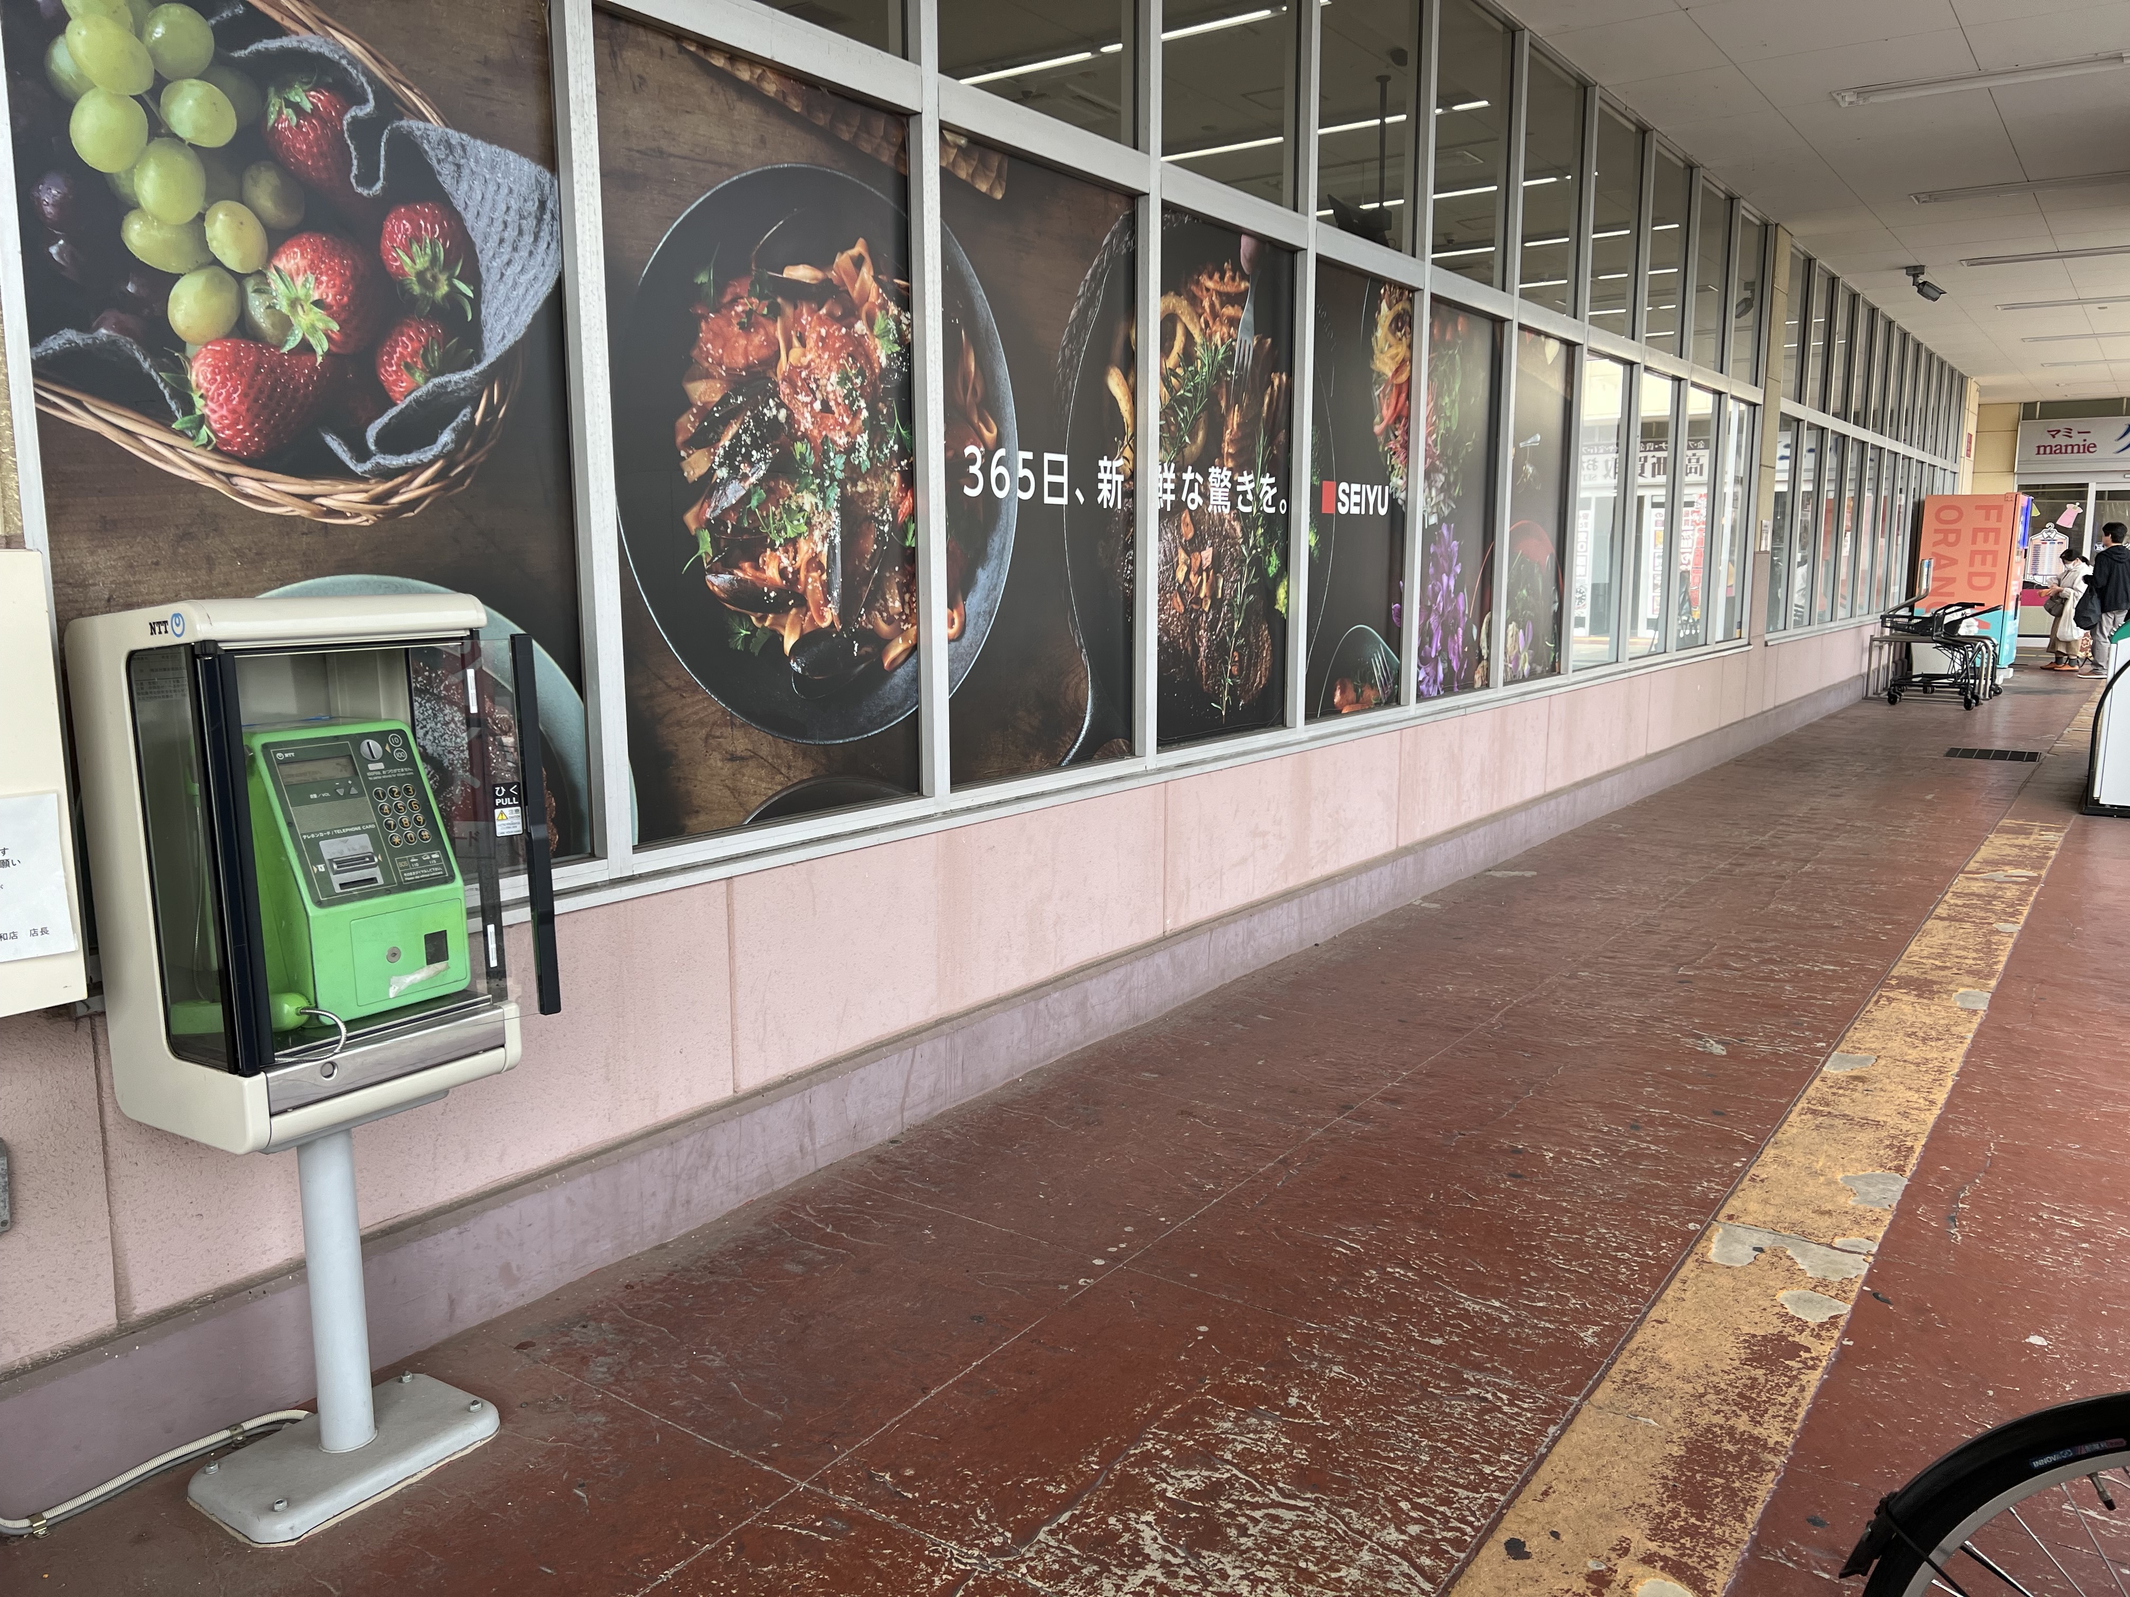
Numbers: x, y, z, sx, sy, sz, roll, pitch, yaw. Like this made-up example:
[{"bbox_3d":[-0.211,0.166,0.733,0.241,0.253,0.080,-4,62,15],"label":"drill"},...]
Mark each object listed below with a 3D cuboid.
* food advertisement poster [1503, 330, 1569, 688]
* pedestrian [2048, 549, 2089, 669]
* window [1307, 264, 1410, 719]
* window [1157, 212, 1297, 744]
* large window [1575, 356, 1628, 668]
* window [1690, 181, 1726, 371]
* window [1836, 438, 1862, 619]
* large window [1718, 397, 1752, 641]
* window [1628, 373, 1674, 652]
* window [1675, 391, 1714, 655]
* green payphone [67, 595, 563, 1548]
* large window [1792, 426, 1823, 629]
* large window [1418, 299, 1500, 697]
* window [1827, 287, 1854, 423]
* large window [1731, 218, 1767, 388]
[{"bbox_3d":[2.179,-1.332,7.370,0.050,1.570,0.915,6,11,34],"label":"food advertisement poster"},{"bbox_3d":[12.215,-2.307,19.447,0.480,1.490,0.470,6,10,34],"label":"pedestrian"},{"bbox_3d":[1.086,-1.106,5.909,0.060,1.610,0.930,6,10,34],"label":"window"},{"bbox_3d":[0.508,-0.966,4.991,0.080,1.570,0.915,6,11,34],"label":"window"},{"bbox_3d":[2.795,-1.480,8.345,0.060,1.610,0.930,6,10,34],"label":"large window"},{"bbox_3d":[3.848,-3.078,9.537,0.080,1.003,0.915,6,11,34],"label":"window"},{"bbox_3d":[6.835,-2.350,13.997,0.080,1.570,0.911,6,11,34],"label":"window"},{"bbox_3d":[4.407,-1.819,10.541,0.080,1.570,0.915,6,11,34],"label":"large window"},{"bbox_3d":[3.293,-1.575,8.955,0.080,1.570,0.915,6,11,34],"label":"window"},{"bbox_3d":[3.948,-1.732,9.989,0.060,1.610,0.930,6,10,34],"label":"window"},{"bbox_3d":[-1.092,0.380,2.394,0.470,1.355,0.430,6,10,34],"label":"green payphone"},{"bbox_3d":[5.976,-2.176,12.880,0.060,1.610,0.930,6,10,34],"label":"large window"},{"bbox_3d":[1.650,-1.231,6.722,0.040,1.610,0.930,6,10,34],"label":"large window"},{"bbox_3d":[6.546,-3.722,13.482,0.060,1.055,0.930,6,10,34],"label":"window"},{"bbox_3d":[4.405,-3.200,10.330,0.080,1.003,0.915,6,11,34],"label":"large window"}]

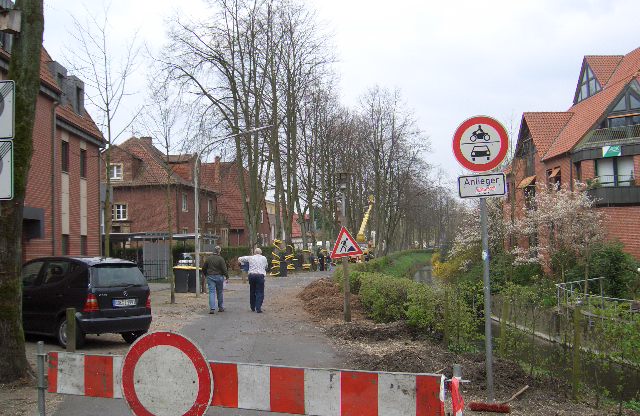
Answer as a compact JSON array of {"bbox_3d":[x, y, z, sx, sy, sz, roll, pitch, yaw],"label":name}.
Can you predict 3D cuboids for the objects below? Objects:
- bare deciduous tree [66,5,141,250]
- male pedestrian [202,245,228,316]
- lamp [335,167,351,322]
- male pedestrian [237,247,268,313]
[{"bbox_3d":[-4.987,-1.018,17.005,1.800,7.500,1.800,-1,-3,0],"label":"bare deciduous tree"},{"bbox_3d":[-2.727,1.882,18.948,0.640,1.770,0.500,-1,-3,0],"label":"male pedestrian"},{"bbox_3d":[0.541,0.814,16.296,0.330,3.500,0.330,-1,-3,0],"label":"lamp"},{"bbox_3d":[-1.724,1.905,19.047,0.740,1.710,0.500,-1,-3,0],"label":"male pedestrian"}]

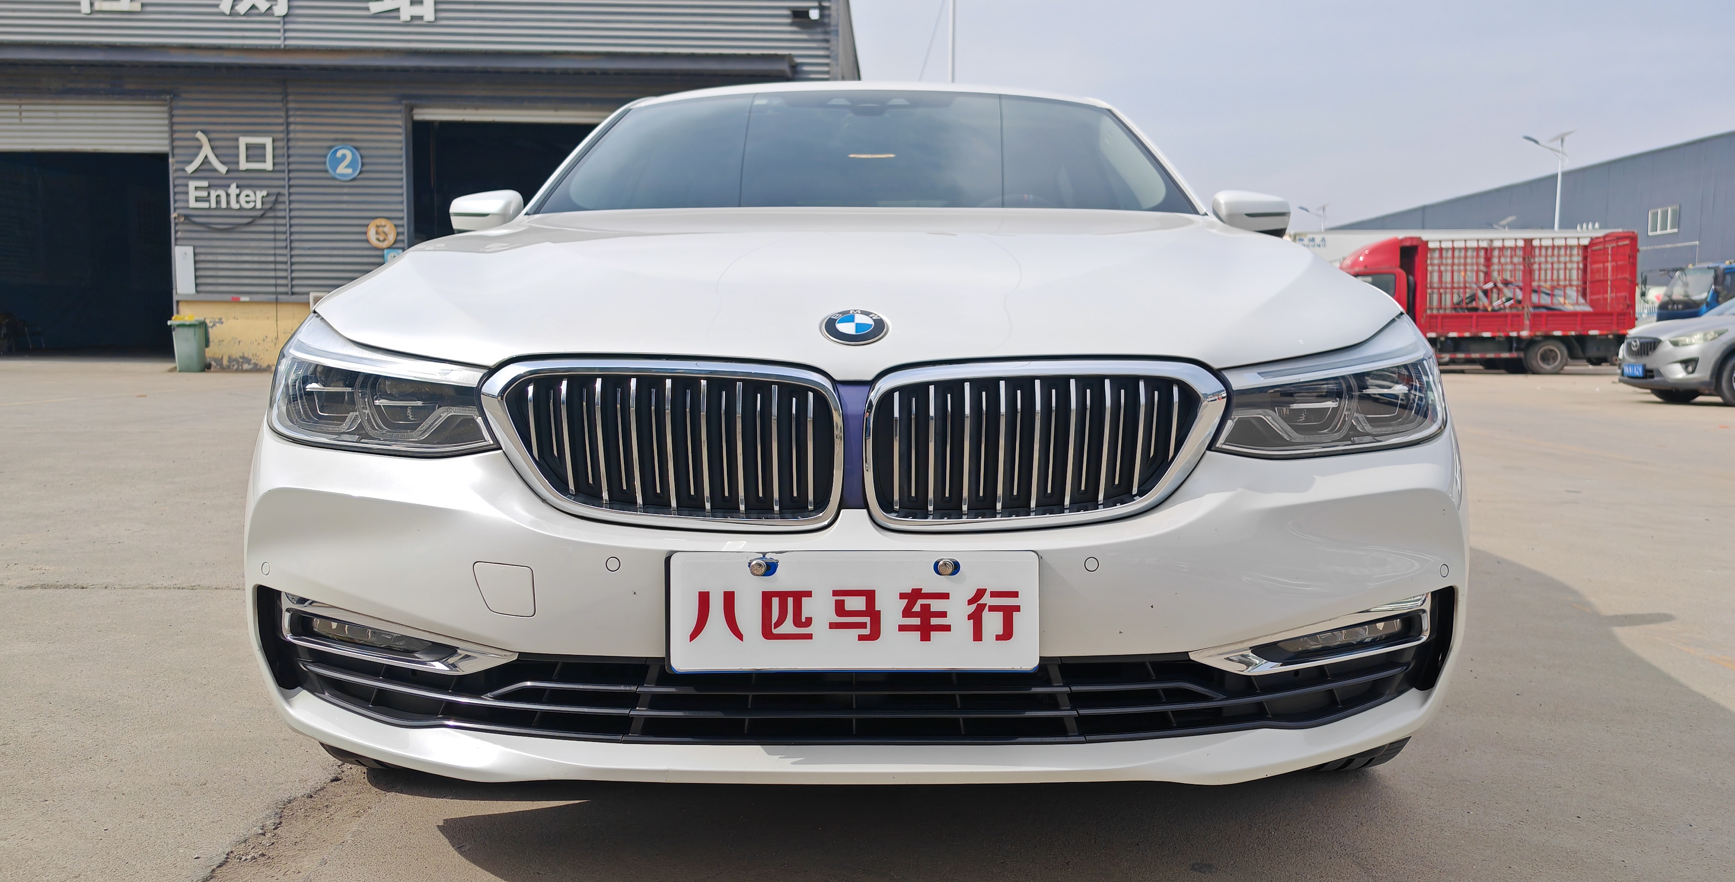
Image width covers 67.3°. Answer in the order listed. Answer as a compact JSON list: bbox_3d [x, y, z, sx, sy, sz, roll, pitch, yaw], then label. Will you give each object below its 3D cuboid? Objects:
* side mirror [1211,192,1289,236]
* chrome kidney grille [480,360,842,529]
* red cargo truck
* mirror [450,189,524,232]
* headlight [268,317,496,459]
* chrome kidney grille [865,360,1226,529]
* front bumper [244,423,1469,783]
[{"bbox_3d":[0.980,-0.573,3.350,0.225,0.150,0.160,0,4,1],"label":"side mirror"},{"bbox_3d":[-0.267,0.003,1.645,0.450,0.200,0.140,1,4,7],"label":"chrome kidney grille"},{"bbox_3d":[13.020,-2.960,28.300,6.100,2.970,2.200,0,4,6],"label":"red cargo truck"},{"bbox_3d":[-0.965,-0.573,3.350,0.225,0.150,0.160,0,4,1],"label":"mirror"},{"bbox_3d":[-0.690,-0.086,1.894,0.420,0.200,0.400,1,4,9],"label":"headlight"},{"bbox_3d":[0.231,0.003,1.645,0.450,0.200,0.140,0,4,-5],"label":"chrome kidney grille"},{"bbox_3d":[-0.011,0.201,1.856,1.860,0.440,0.550,0,4,1],"label":"front bumper"}]

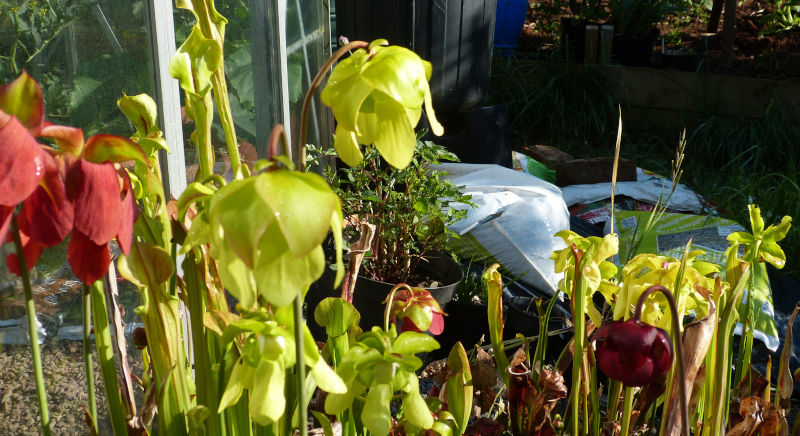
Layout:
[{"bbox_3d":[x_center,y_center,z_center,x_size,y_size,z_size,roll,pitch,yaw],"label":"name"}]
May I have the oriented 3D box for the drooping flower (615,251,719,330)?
[{"bbox_3d":[0.241,0.068,1.030,0.090,0.066,0.077,-1,18,0],"label":"drooping flower"}]

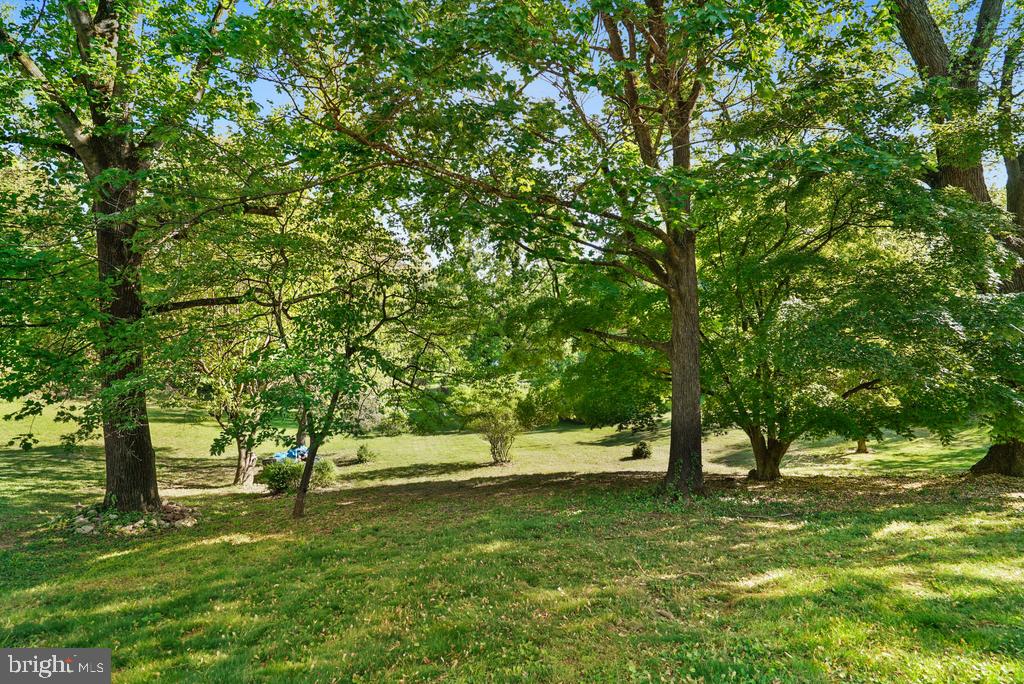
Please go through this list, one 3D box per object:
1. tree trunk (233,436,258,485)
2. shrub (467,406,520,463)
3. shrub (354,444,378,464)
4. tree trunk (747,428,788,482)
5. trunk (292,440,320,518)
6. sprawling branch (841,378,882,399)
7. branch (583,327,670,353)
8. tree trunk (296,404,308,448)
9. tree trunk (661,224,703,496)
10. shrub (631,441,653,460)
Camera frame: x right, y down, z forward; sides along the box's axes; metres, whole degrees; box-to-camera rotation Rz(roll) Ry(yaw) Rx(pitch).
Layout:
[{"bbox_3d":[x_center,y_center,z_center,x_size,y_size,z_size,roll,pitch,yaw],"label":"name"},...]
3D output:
[{"bbox_3d":[-6.322,2.835,10.800,0.560,1.172,0.500,0,0,0],"label":"tree trunk"},{"bbox_3d":[-0.557,2.978,14.500,1.610,1.796,1.600,0,0,0],"label":"shrub"},{"bbox_3d":[-4.634,3.583,14.500,0.755,0.629,0.700,0,0,0],"label":"shrub"},{"bbox_3d":[5.499,2.443,9.800,0.887,1.140,0.750,0,0,0],"label":"tree trunk"},{"bbox_3d":[-3.069,2.054,6.800,0.414,1.154,0.250,0,0,0],"label":"trunk"},{"bbox_3d":[7.292,0.970,9.500,0.867,0.413,0.400,0,0,0],"label":"sprawling branch"},{"bbox_3d":[1.936,-0.042,7.700,1.469,0.434,0.400,0,0,0],"label":"branch"},{"bbox_3d":[-7.592,3.026,16.500,0.380,1.513,0.380,0,0,0],"label":"tree trunk"},{"bbox_3d":[2.938,0.385,7.800,0.660,4.429,0.650,0,0,0],"label":"tree trunk"},{"bbox_3d":[4.266,3.575,15.000,0.716,0.651,0.700,0,0,0],"label":"shrub"}]

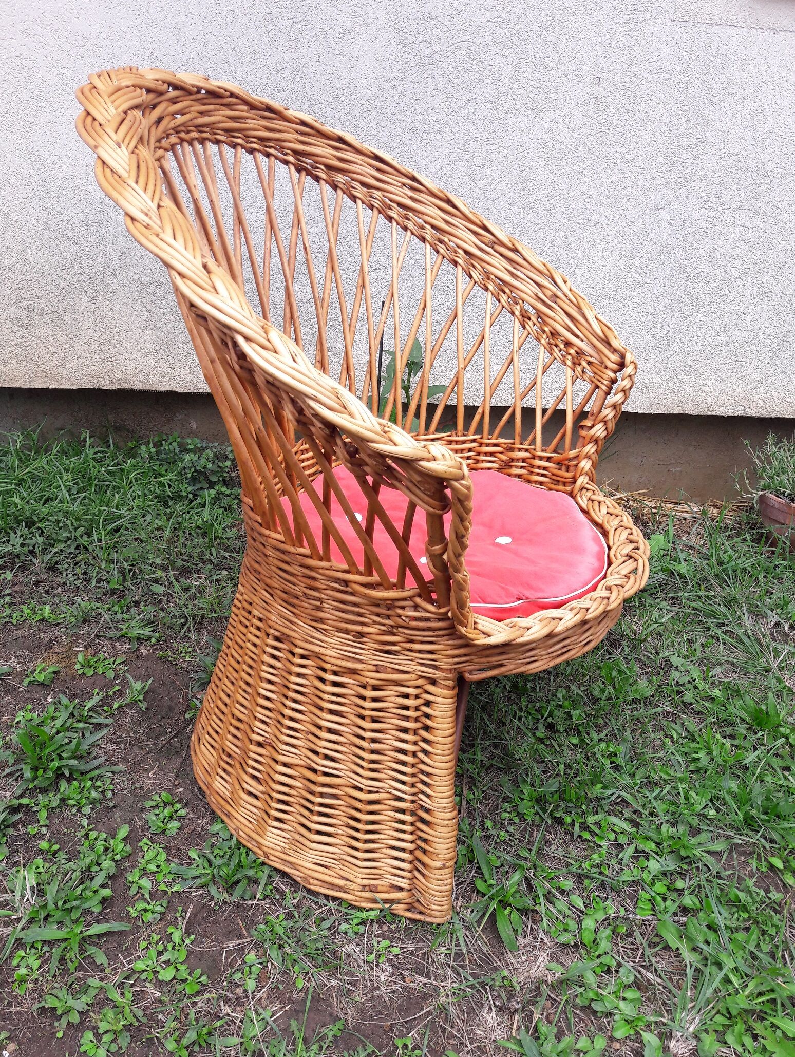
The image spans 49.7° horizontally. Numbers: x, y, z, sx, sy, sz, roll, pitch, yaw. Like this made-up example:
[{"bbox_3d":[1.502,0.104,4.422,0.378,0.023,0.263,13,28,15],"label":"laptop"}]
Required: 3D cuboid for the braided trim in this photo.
[{"bbox_3d":[-0.063,-0.271,0.990,0.549,0.500,0.646,12,27,25],"label":"braided trim"}]

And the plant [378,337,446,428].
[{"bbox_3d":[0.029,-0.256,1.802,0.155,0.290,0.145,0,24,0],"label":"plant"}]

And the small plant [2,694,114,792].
[{"bbox_3d":[-0.484,0.307,1.220,0.165,0.065,0.150,0,24,0],"label":"small plant"}]

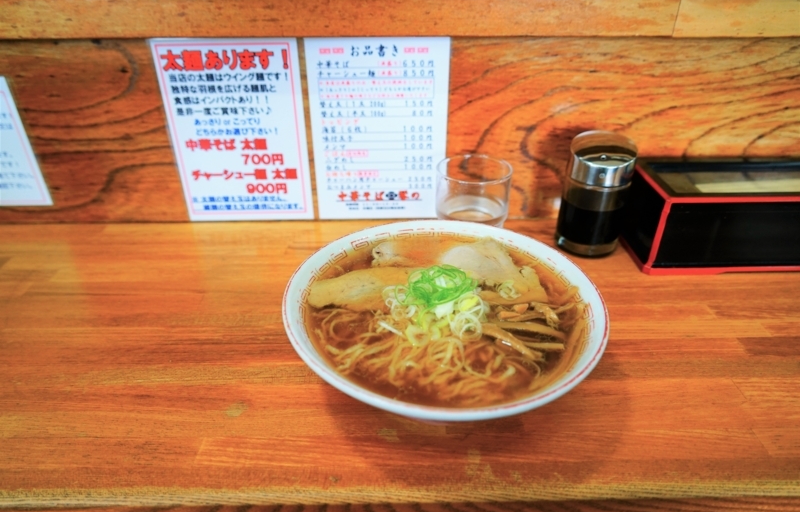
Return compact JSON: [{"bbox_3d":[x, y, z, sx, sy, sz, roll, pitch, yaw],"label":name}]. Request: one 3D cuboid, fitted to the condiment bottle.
[{"bbox_3d":[0.205,-0.064,0.556,0.068,0.112,0.068,12,34,19],"label":"condiment bottle"}]

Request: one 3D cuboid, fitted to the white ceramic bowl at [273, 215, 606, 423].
[{"bbox_3d":[0.031,0.057,0.400,0.225,0.070,0.225,0,32,0],"label":"white ceramic bowl"}]

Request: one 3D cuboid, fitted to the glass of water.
[{"bbox_3d":[0.076,-0.054,0.566,0.077,0.083,0.077,-1,32,-2],"label":"glass of water"}]

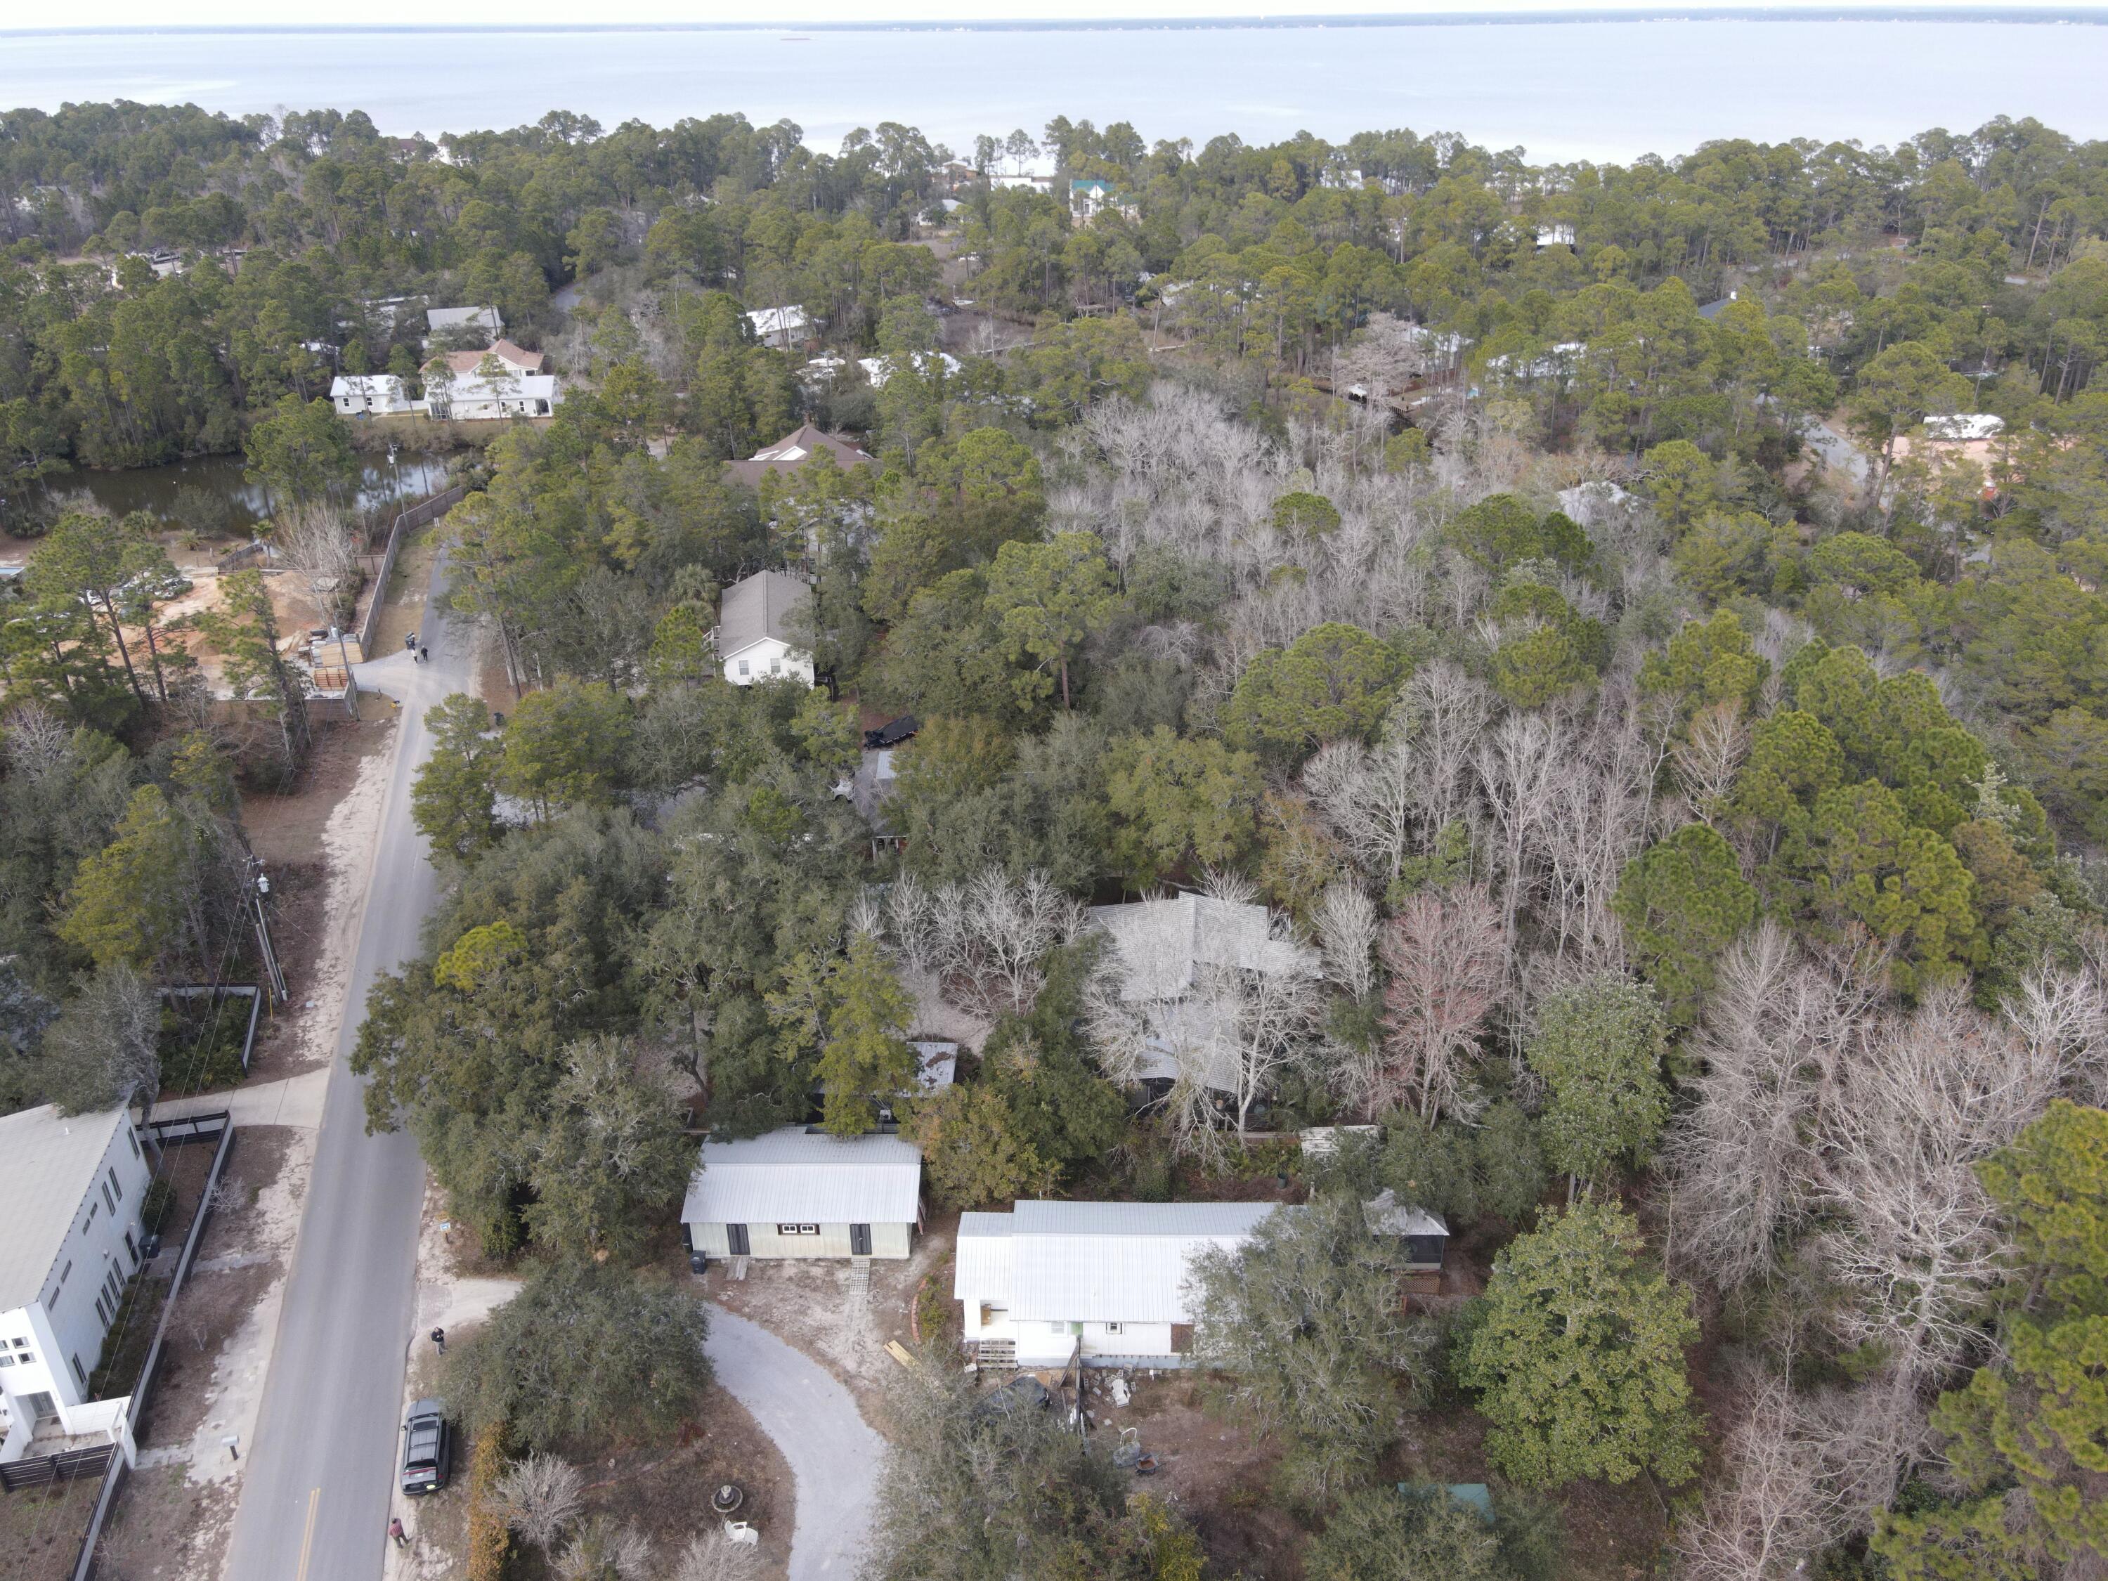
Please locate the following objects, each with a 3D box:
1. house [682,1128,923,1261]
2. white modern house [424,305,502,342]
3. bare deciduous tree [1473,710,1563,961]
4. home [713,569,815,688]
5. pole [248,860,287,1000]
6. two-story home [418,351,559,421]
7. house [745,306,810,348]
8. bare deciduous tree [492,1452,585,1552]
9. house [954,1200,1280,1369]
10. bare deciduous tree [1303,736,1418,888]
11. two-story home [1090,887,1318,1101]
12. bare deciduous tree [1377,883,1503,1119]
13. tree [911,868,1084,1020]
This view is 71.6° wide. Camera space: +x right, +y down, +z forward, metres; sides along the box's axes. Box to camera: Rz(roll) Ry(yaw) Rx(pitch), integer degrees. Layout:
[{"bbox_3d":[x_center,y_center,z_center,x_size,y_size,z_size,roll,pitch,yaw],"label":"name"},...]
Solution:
[{"bbox_3d":[-12.539,20.371,75.281,11.636,3.282,6.663,0,28,0],"label":"house"},{"bbox_3d":[-108.990,-84.972,270.851,12.929,8.155,10.443,-12,30,-21],"label":"white modern house"},{"bbox_3d":[27.929,4.449,88.193,5.271,19.095,5.172,0,28,0],"label":"bare deciduous tree"},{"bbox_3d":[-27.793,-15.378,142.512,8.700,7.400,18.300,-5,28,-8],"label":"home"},{"bbox_3d":[-48.401,8.753,89.855,1.492,10.542,0.995,0,28,0],"label":"pole"},{"bbox_3d":[-92.712,-68.349,241.780,20.000,8.400,19.000,-5,28,-8],"label":"two-story home"},{"bbox_3d":[-54.148,-91.165,286.968,11.800,5.800,9.000,-18,33,-30],"label":"house"},{"bbox_3d":[-20.537,28.634,58.277,3.680,4.674,3.680,0,28,0],"label":"bare deciduous tree"},{"bbox_3d":[3.285,22.743,69.149,15.415,4.674,7.559,0,28,1],"label":"house"},{"bbox_3d":[21.770,2.334,103.045,7.500,12.600,7.000,0,28,0],"label":"bare deciduous tree"},{"bbox_3d":[9.278,13.053,90.926,14.600,5.500,17.800,3,28,7],"label":"two-story home"},{"bbox_3d":[20.646,12.083,78.459,6.763,14.719,6.564,0,28,0],"label":"bare deciduous tree"},{"bbox_3d":[-3.241,9.793,91.869,10.700,10.400,8.800,0,28,0],"label":"tree"}]

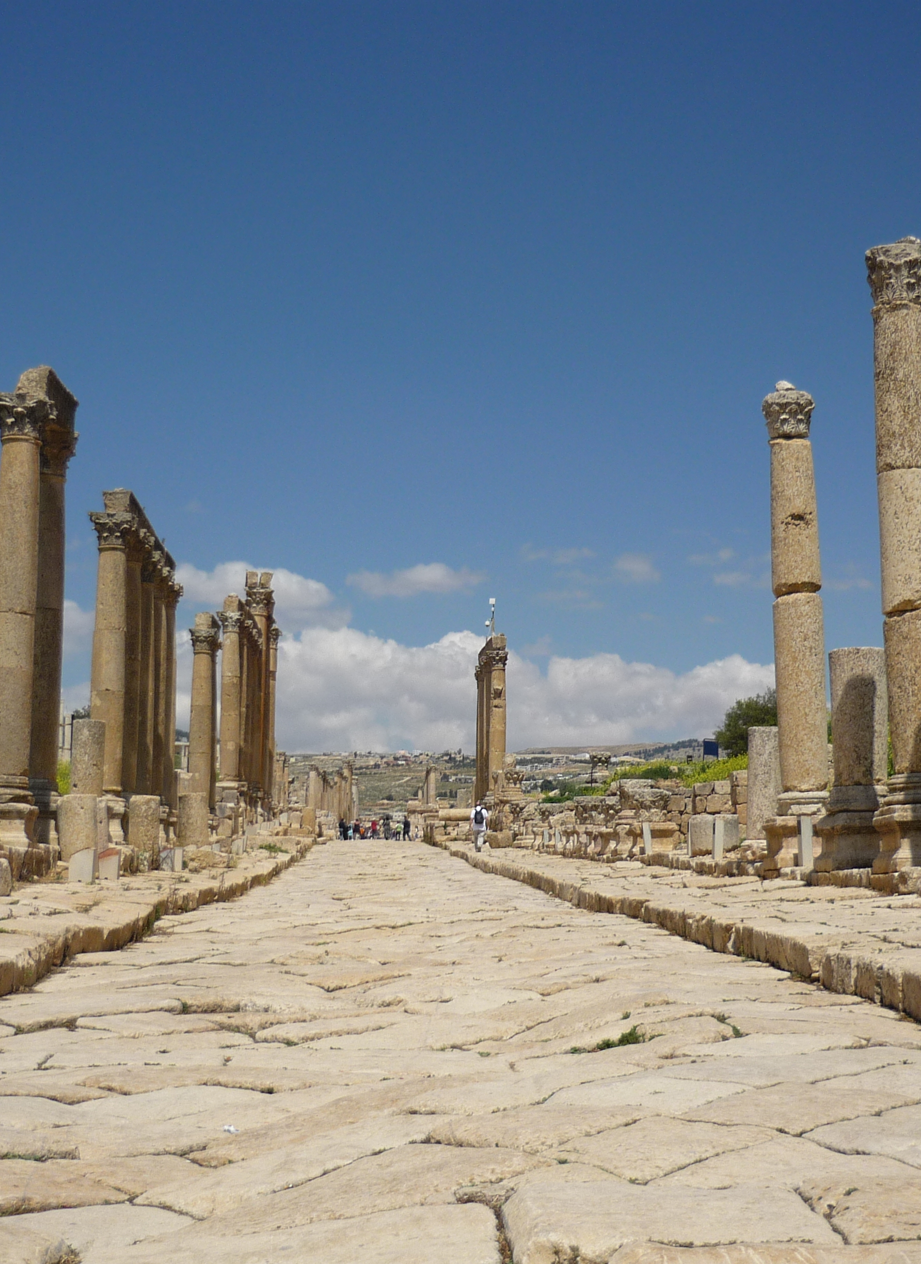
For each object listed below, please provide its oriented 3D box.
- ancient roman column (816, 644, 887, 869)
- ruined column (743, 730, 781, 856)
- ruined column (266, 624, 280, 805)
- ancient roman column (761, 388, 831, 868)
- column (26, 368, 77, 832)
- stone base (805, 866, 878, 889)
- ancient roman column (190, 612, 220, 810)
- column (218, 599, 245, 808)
[{"bbox_3d":[6.758,2.189,31.809,1.040,3.831,1.040,0,-6,-3],"label":"ancient roman column"},{"bbox_3d":[5.648,2.942,34.533,0.750,2.322,0.750,1,-7,-3],"label":"ruined column"},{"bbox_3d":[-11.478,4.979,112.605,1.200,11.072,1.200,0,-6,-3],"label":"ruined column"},{"bbox_3d":[5.815,-0.101,31.512,1.000,8.252,1.000,1,-7,-3],"label":"ancient roman column"},{"bbox_3d":[-8.025,-0.273,35.679,1.100,8.337,1.100,1,-7,-3],"label":"column"},{"bbox_3d":[5.762,3.662,27.514,1.150,0.252,1.200,1,-7,-3],"label":"stone base"},{"bbox_3d":[-10.014,3.432,71.471,1.150,8.198,1.150,1,-7,-3],"label":"ancient roman column"},{"bbox_3d":[-11.458,3.428,92.555,1.350,10.164,1.350,0,-6,-3],"label":"column"}]

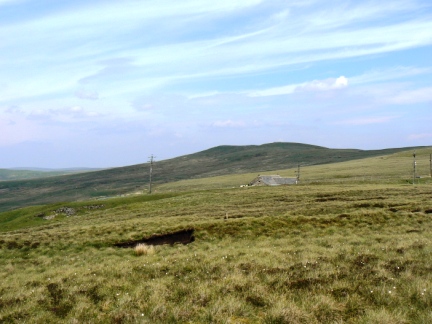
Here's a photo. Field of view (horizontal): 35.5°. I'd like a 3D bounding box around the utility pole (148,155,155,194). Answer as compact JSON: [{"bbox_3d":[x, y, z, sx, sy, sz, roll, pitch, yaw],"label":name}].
[{"bbox_3d":[-13.147,2.560,138.000,1.400,8.150,0.300,2,-1,-6],"label":"utility pole"}]

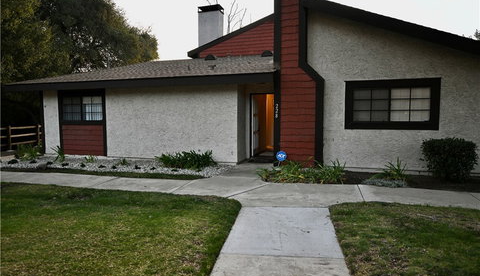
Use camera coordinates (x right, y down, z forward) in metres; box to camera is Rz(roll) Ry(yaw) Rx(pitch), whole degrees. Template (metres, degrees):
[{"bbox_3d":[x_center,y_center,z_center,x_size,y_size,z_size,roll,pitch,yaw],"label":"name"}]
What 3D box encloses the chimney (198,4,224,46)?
[{"bbox_3d":[-1.166,-4.461,13.119,0.932,1.665,0.500,1,4,20],"label":"chimney"}]

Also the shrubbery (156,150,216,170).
[{"bbox_3d":[-1.407,0.570,9.073,1.534,0.460,0.837,1,4,20],"label":"shrubbery"}]

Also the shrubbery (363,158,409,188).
[{"bbox_3d":[3.060,0.732,6.916,0.865,0.460,0.879,1,4,20],"label":"shrubbery"}]

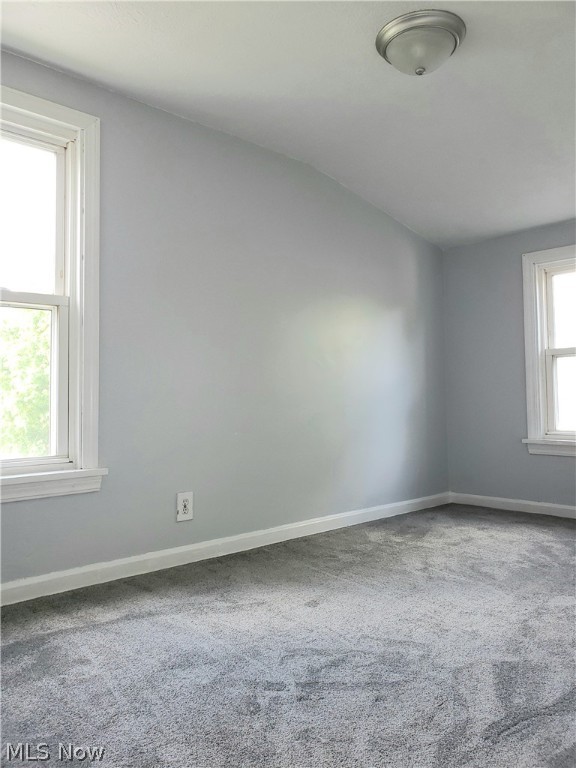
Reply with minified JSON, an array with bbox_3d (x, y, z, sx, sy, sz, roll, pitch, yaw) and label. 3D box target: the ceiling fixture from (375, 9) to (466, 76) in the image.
[{"bbox_3d":[0.500,-1.232,2.172,0.330,0.138,0.330,-1,-2,0],"label":"ceiling fixture"}]

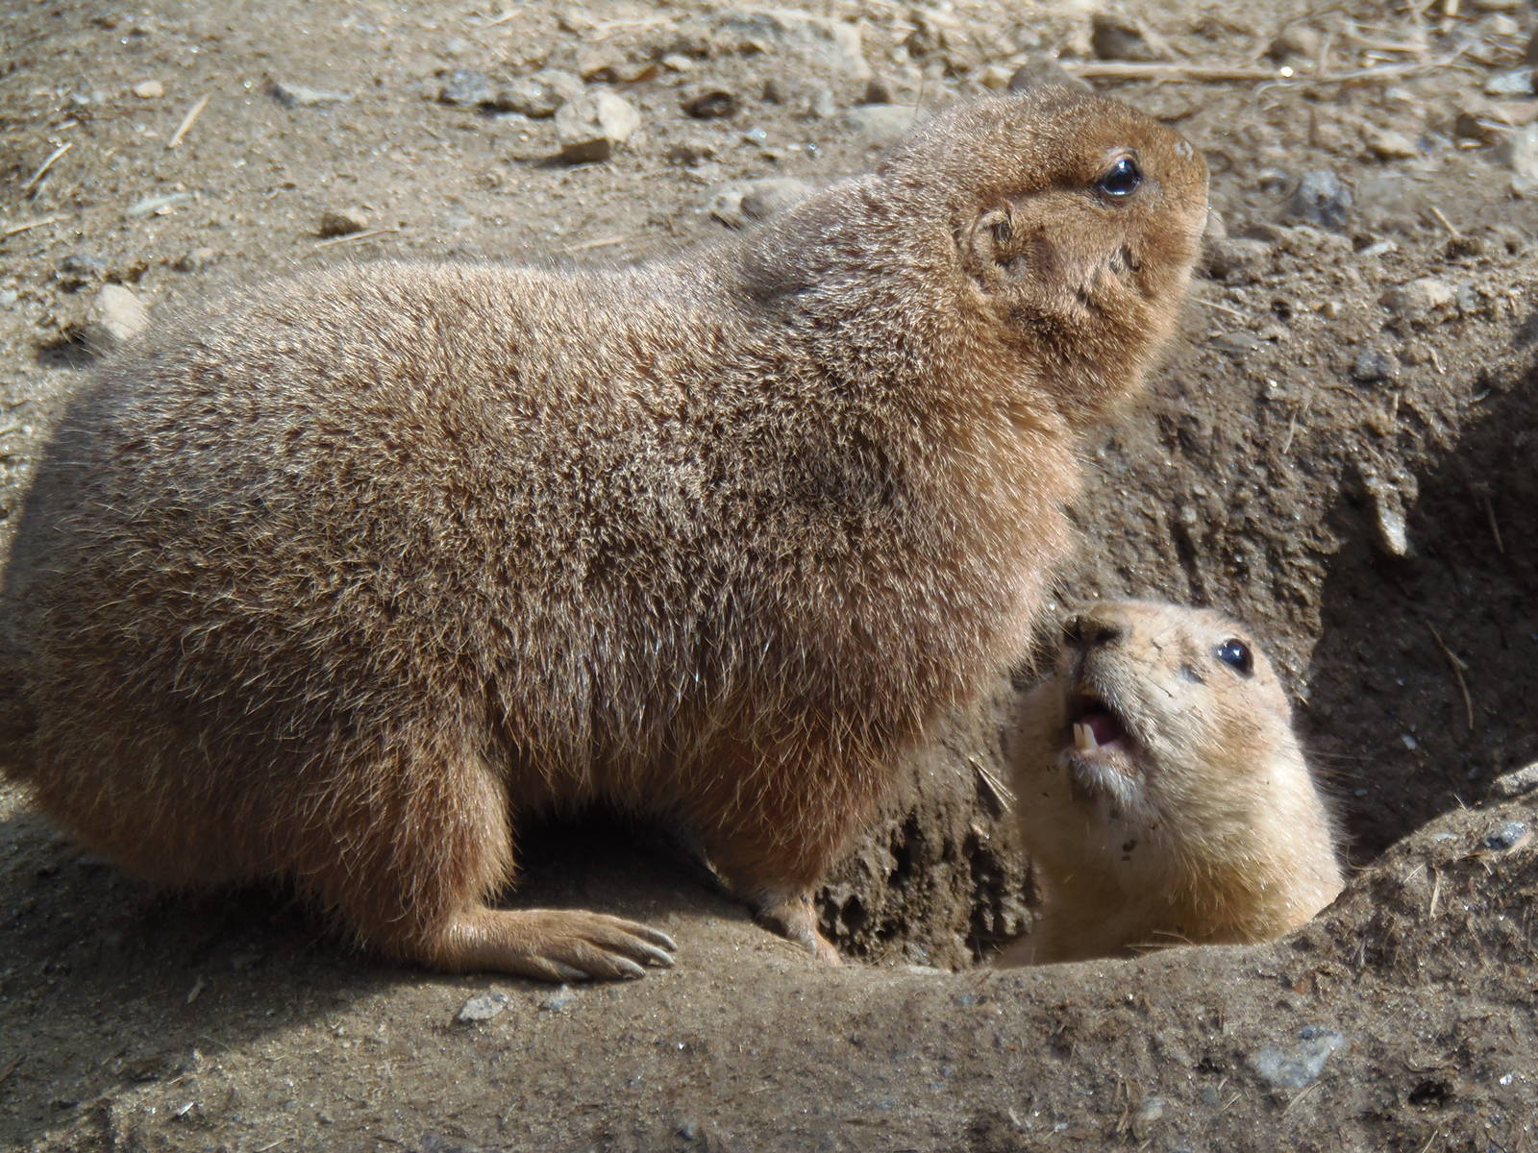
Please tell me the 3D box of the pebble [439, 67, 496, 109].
[{"bbox_3d":[-0.084,-0.136,4.040,0.017,0.009,0.014,0,22,0],"label":"pebble"}]

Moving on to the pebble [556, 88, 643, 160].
[{"bbox_3d":[-0.048,-0.125,4.005,0.024,0.017,0.019,0,22,0],"label":"pebble"}]

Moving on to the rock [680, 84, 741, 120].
[{"bbox_3d":[-0.016,-0.132,4.032,0.016,0.007,0.013,0,22,0],"label":"rock"}]

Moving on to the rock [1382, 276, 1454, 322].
[{"bbox_3d":[0.175,-0.075,3.903,0.019,0.010,0.015,0,22,0],"label":"rock"}]

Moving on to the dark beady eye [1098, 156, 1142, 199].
[{"bbox_3d":[0.086,-0.099,3.570,0.011,0.010,0.007,-8,23,-19],"label":"dark beady eye"}]

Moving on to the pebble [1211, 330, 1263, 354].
[{"bbox_3d":[0.126,-0.063,3.883,0.013,0.004,0.011,0,22,0],"label":"pebble"}]

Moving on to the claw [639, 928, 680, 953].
[{"bbox_3d":[-0.026,0.088,3.500,0.010,0.004,0.004,20,22,1],"label":"claw"}]

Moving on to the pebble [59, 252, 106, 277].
[{"bbox_3d":[-0.186,-0.085,3.931,0.013,0.005,0.010,0,22,0],"label":"pebble"}]

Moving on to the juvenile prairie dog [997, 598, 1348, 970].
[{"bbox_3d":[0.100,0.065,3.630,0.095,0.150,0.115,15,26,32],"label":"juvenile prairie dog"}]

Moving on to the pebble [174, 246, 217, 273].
[{"bbox_3d":[-0.156,-0.086,3.933,0.012,0.006,0.009,0,22,0],"label":"pebble"}]

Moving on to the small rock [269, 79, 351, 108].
[{"bbox_3d":[-0.127,-0.133,4.000,0.023,0.006,0.011,0,21,0],"label":"small rock"}]

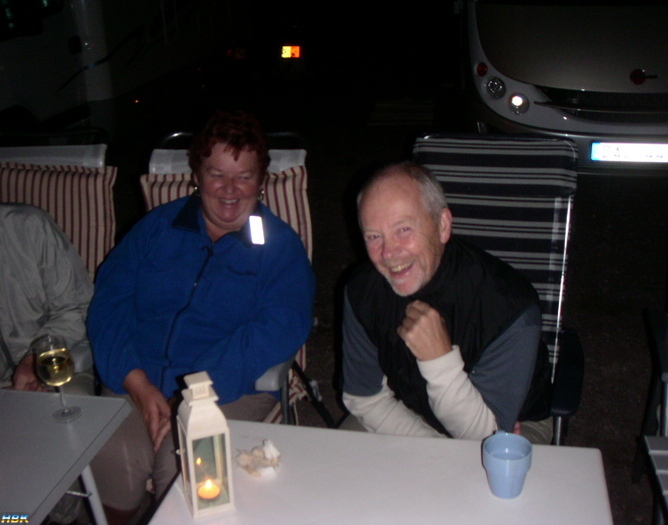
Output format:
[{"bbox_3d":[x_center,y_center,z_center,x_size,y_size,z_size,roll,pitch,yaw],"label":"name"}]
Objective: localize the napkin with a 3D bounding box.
[{"bbox_3d":[-0.149,0.376,1.495,0.083,0.038,0.072,1,18,15],"label":"napkin"}]

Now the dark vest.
[{"bbox_3d":[0.252,0.198,1.690,0.460,0.550,0.310,4,44,23],"label":"dark vest"}]

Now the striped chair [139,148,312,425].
[{"bbox_3d":[-0.377,0.334,2.164,0.580,1.180,0.670,3,19,20],"label":"striped chair"}]

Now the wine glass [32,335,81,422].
[{"bbox_3d":[-0.616,0.257,1.730,0.084,0.178,0.084,1,18,15],"label":"wine glass"}]

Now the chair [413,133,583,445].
[{"bbox_3d":[0.371,0.314,2.053,0.580,1.190,0.670,5,20,25],"label":"chair"}]

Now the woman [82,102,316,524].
[{"bbox_3d":[-0.322,0.322,1.924,0.570,1.330,0.760,3,19,20],"label":"woman"}]

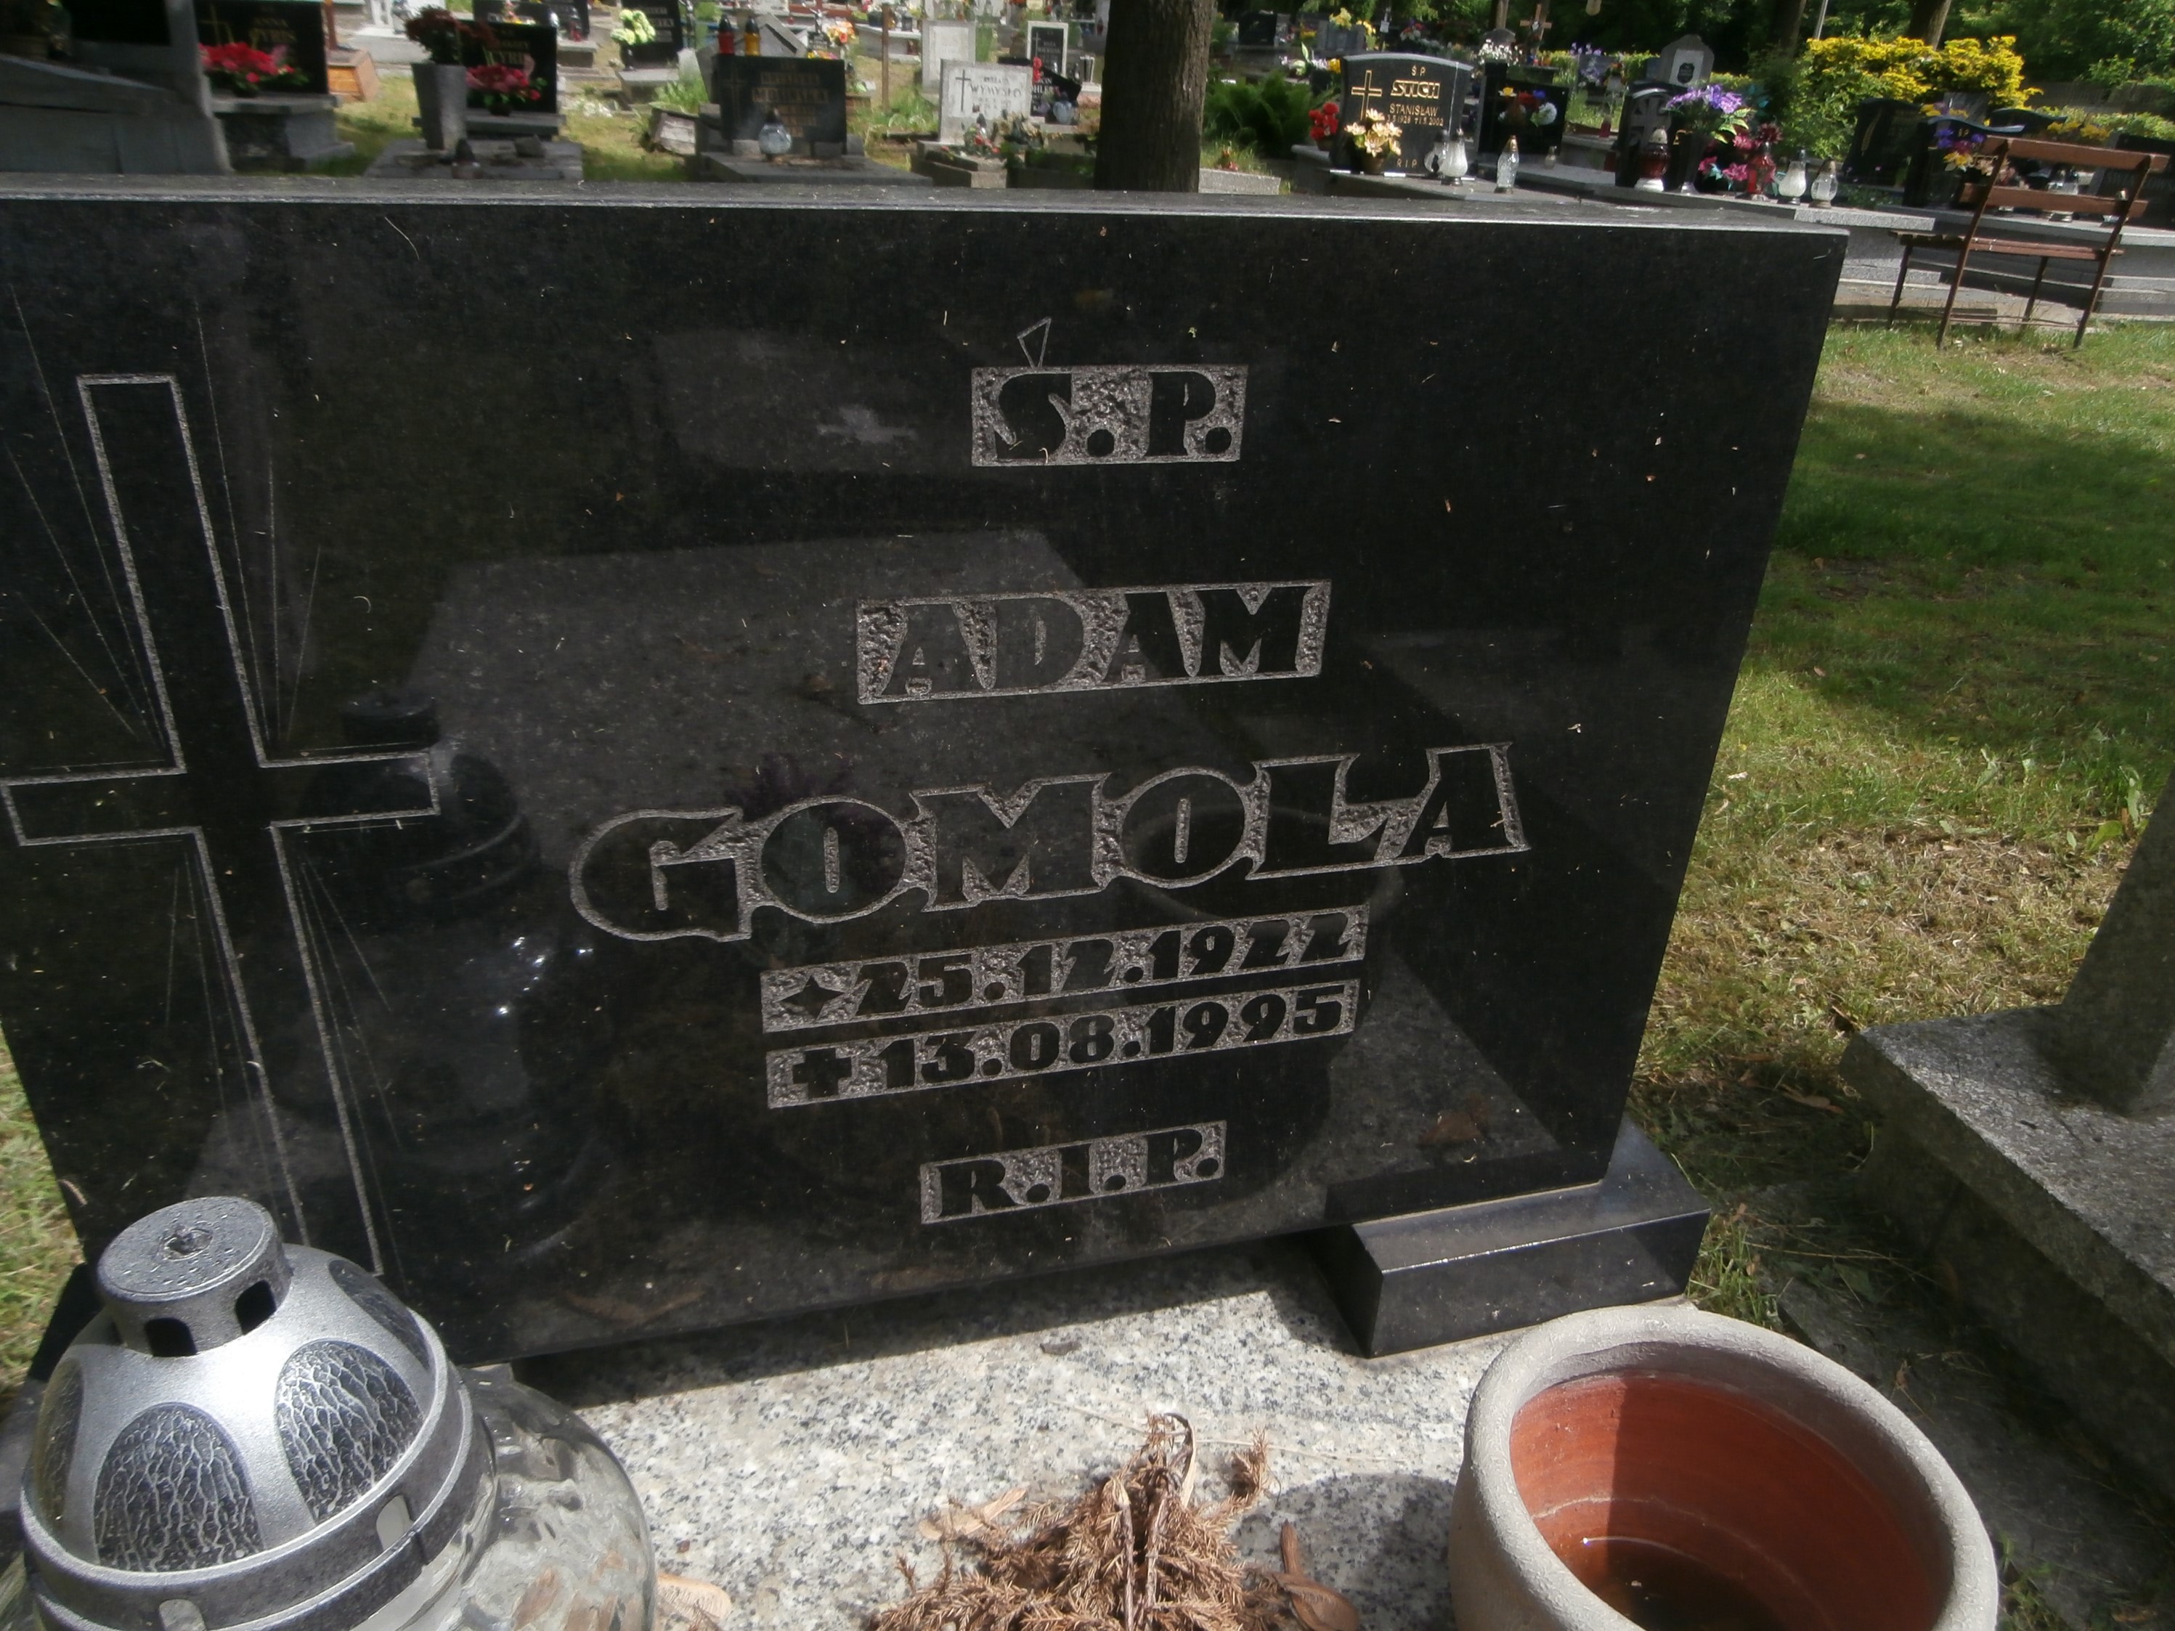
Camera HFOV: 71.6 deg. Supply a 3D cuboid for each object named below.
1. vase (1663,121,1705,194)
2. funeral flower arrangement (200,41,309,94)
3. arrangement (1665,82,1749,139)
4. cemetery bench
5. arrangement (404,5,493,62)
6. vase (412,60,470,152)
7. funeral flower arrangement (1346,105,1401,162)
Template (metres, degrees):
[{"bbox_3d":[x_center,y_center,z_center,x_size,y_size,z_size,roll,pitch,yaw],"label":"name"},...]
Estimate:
[{"bbox_3d":[3.473,-3.845,8.786,0.150,0.369,0.150,4,27,0],"label":"vase"},{"bbox_3d":[-4.438,-3.980,8.029,0.527,0.259,0.316,-1,27,-10],"label":"funeral flower arrangement"},{"bbox_3d":[3.520,-4.005,8.578,0.430,0.291,0.323,4,27,0],"label":"arrangement"},{"bbox_3d":[4.263,-2.622,6.935,1.004,0.850,0.460,-3,28,-14],"label":"cemetery bench"},{"bbox_3d":[-3.267,-4.009,7.729,0.410,0.257,0.348,-3,28,-15],"label":"arrangement"},{"bbox_3d":[-3.362,-3.690,7.847,0.211,0.415,0.211,-3,28,-15],"label":"vase"},{"bbox_3d":[1.643,-3.944,8.709,0.300,0.291,0.255,7,27,5],"label":"funeral flower arrangement"}]

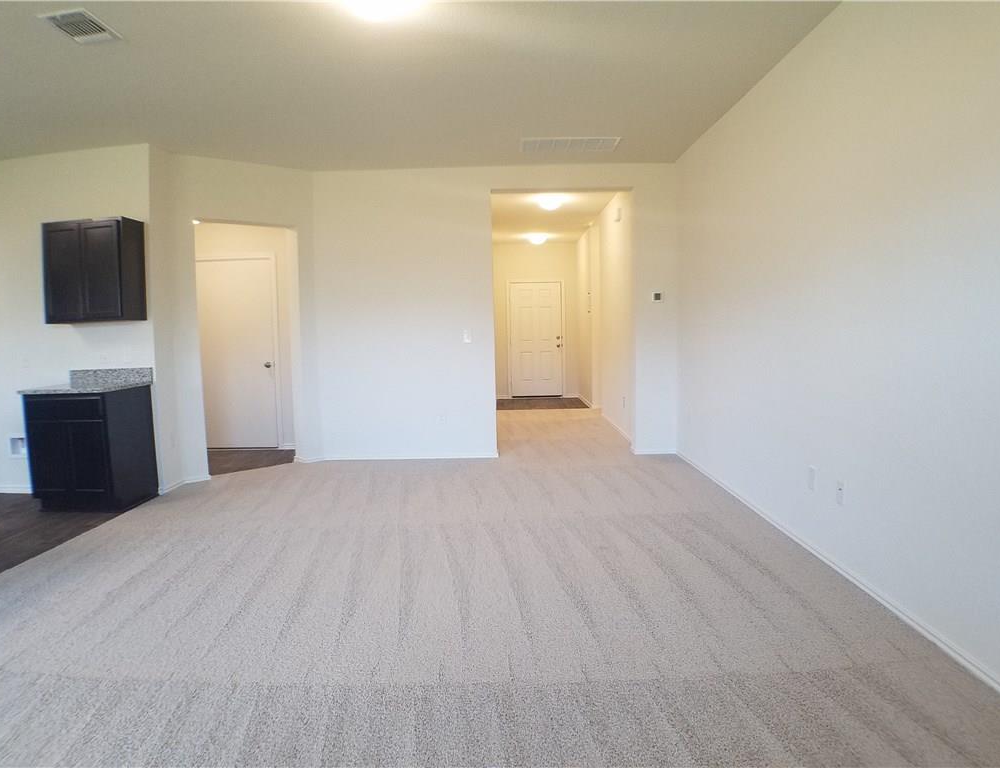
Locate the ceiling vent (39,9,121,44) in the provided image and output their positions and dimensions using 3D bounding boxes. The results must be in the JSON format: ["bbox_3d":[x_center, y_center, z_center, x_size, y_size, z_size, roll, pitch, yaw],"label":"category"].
[{"bbox_3d":[-2.043,-1.736,3.755,0.260,0.025,0.360,-1,4,6],"label":"ceiling vent"}]

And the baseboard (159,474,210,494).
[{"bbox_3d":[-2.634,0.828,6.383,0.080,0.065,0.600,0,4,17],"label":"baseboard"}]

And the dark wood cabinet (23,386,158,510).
[{"bbox_3d":[-3.056,0.474,5.803,0.612,0.874,0.612,-1,4,3],"label":"dark wood cabinet"}]

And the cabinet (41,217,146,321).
[{"bbox_3d":[-3.043,-0.838,5.784,0.606,0.752,0.310,-1,4,3],"label":"cabinet"}]

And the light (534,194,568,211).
[{"bbox_3d":[0.590,-2.074,8.902,0.340,0.110,0.340,-1,4,0],"label":"light"}]

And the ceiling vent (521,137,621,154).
[{"bbox_3d":[0.585,-1.996,6.444,0.800,0.025,0.500,-1,4,0],"label":"ceiling vent"}]

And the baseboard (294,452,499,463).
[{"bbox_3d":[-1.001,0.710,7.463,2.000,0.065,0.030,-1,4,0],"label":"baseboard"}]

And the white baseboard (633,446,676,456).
[{"bbox_3d":[1.506,0.653,7.446,0.400,0.065,0.025,-1,4,0],"label":"white baseboard"}]

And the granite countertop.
[{"bbox_3d":[-3.070,-0.028,5.757,0.655,0.136,0.640,-1,4,3],"label":"granite countertop"}]

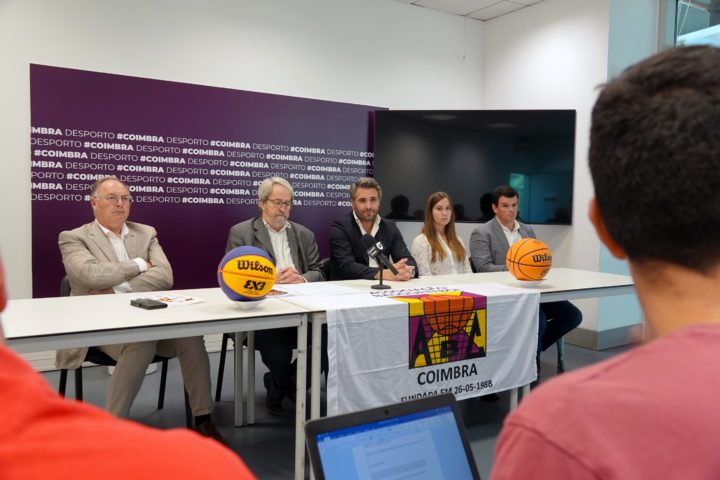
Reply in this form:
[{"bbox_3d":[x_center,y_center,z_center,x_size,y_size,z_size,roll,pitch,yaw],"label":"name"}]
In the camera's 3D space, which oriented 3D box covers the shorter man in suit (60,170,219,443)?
[{"bbox_3d":[-1.130,0.320,2.895,0.780,1.273,0.620,4,4,44],"label":"shorter man in suit"}]

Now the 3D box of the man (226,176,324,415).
[{"bbox_3d":[-0.492,0.297,3.280,0.600,1.300,0.700,-1,4,-34],"label":"man"}]

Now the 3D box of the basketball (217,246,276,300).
[{"bbox_3d":[-0.453,0.141,2.330,0.231,0.231,0.231,-1,3,-31],"label":"basketball"}]

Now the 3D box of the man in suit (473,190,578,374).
[{"bbox_3d":[1.137,0.267,4.179,0.570,1.320,0.770,-2,4,-43],"label":"man in suit"}]

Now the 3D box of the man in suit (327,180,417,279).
[{"bbox_3d":[0.048,0.281,3.566,0.600,1.320,0.700,-1,3,-28],"label":"man in suit"}]

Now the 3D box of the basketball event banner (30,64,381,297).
[{"bbox_3d":[-0.945,-0.342,4.487,2.772,1.625,0.070,-1,3,-31],"label":"basketball event banner"}]

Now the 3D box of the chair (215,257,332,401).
[{"bbox_3d":[-0.470,0.543,3.278,0.550,0.810,0.550,-1,4,-31],"label":"chair"}]

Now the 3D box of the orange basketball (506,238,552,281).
[{"bbox_3d":[0.929,0.116,3.180,0.241,0.241,0.241,-1,3,-31],"label":"orange basketball"}]

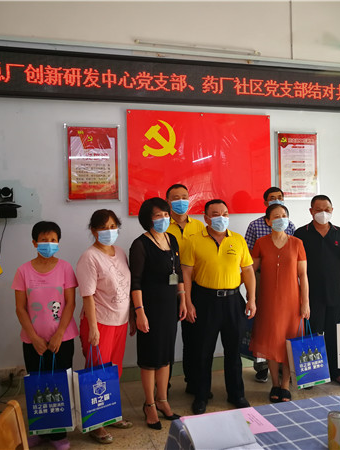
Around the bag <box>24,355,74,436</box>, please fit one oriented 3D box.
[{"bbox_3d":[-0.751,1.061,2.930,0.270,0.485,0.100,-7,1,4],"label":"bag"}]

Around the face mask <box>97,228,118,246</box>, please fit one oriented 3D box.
[{"bbox_3d":[-0.416,0.086,3.180,0.137,0.111,0.080,-1,0,-31],"label":"face mask"}]

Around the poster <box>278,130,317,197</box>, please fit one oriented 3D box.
[{"bbox_3d":[1.310,-0.596,4.768,0.462,0.679,0.020,-1,0,-15],"label":"poster"}]

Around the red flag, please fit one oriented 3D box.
[{"bbox_3d":[0.312,-0.587,4.500,1.450,0.980,0.020,-1,0,-15],"label":"red flag"}]

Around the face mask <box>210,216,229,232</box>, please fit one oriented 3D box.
[{"bbox_3d":[0.387,-0.004,3.600,0.137,0.117,0.080,-1,0,-21],"label":"face mask"}]

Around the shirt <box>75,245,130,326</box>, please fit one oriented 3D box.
[{"bbox_3d":[-0.457,0.419,3.240,0.430,0.555,0.280,-2,1,-38],"label":"shirt"}]

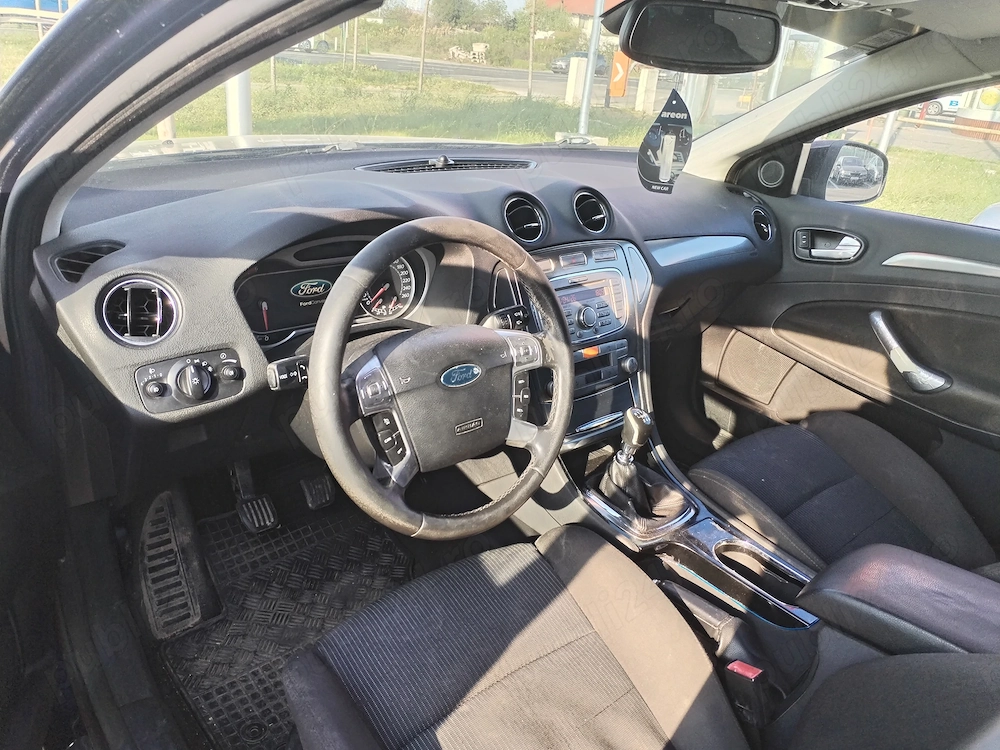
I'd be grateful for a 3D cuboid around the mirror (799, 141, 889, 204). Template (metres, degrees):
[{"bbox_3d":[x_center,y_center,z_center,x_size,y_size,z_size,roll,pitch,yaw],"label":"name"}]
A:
[{"bbox_3d":[0.809,-0.485,1.791,0.215,0.155,0.130,-10,28,-32],"label":"mirror"}]

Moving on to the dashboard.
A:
[{"bbox_3d":[-0.002,-0.156,1.375,1.460,0.450,0.620,-15,30,-38],"label":"dashboard"}]

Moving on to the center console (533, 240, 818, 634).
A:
[{"bbox_3d":[0.257,0.079,1.131,0.300,0.460,0.610,-15,30,-38],"label":"center console"}]

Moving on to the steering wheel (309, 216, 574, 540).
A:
[{"bbox_3d":[-0.068,0.004,0.917,0.380,0.380,0.100,-15,11,-39],"label":"steering wheel"}]

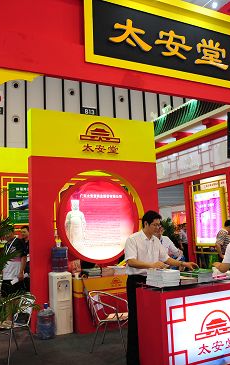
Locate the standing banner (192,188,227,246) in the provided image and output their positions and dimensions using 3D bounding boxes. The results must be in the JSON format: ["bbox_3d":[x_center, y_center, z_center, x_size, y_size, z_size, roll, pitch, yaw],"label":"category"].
[{"bbox_3d":[2.050,0.785,8.007,0.100,1.200,0.920,1,-7,-27],"label":"standing banner"}]

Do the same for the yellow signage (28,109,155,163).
[{"bbox_3d":[-0.352,-0.792,6.740,2.422,0.811,0.220,1,-7,-27],"label":"yellow signage"}]

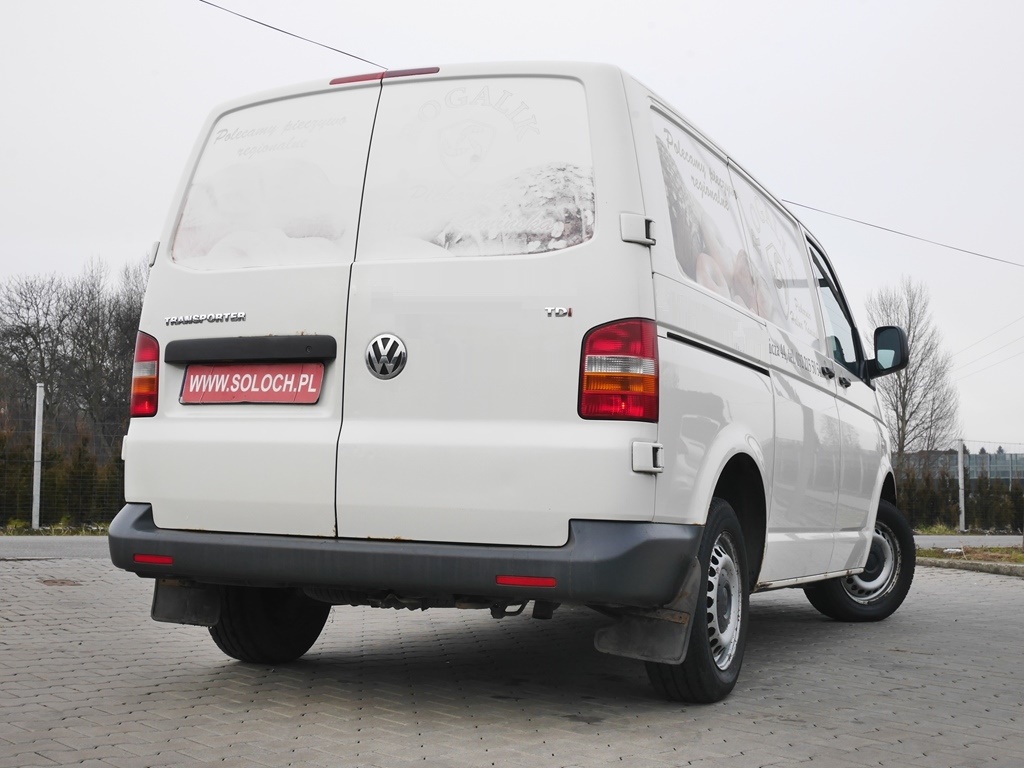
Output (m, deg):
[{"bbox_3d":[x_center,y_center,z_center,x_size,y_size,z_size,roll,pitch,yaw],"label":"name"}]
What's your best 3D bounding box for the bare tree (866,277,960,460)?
[{"bbox_3d":[10.531,0.337,38.000,2.944,6.427,2.944,1,-4,0],"label":"bare tree"}]

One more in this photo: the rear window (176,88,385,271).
[{"bbox_3d":[-0.753,-0.629,4.444,0.737,0.575,0.050,-1,-16,30],"label":"rear window"}]

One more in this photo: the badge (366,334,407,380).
[{"bbox_3d":[-0.362,-0.076,4.098,0.138,0.138,0.020,0,-9,22],"label":"badge"}]

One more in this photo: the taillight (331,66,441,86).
[{"bbox_3d":[-0.392,-0.943,4.368,0.380,0.030,0.030,0,-18,24],"label":"taillight"}]

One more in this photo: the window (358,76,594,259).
[{"bbox_3d":[-0.091,-0.638,4.152,0.715,0.576,0.050,0,-16,18],"label":"window"}]

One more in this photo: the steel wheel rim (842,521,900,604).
[{"bbox_3d":[1.824,0.916,7.368,0.440,0.440,0.170,5,-5,-42],"label":"steel wheel rim"}]

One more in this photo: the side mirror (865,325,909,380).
[{"bbox_3d":[1.821,-0.151,6.851,0.205,0.260,0.150,0,-4,24],"label":"side mirror"}]

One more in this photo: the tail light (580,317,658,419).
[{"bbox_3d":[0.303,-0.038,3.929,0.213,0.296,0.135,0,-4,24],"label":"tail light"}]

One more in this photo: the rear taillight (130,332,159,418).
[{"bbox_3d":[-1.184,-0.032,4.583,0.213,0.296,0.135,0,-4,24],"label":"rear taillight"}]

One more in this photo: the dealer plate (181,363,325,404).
[{"bbox_3d":[-0.797,0.001,4.333,0.520,0.122,0.020,-1,-16,28],"label":"dealer plate"}]

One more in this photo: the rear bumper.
[{"bbox_3d":[-0.420,0.500,4.298,1.880,0.240,0.570,0,-4,24],"label":"rear bumper"}]

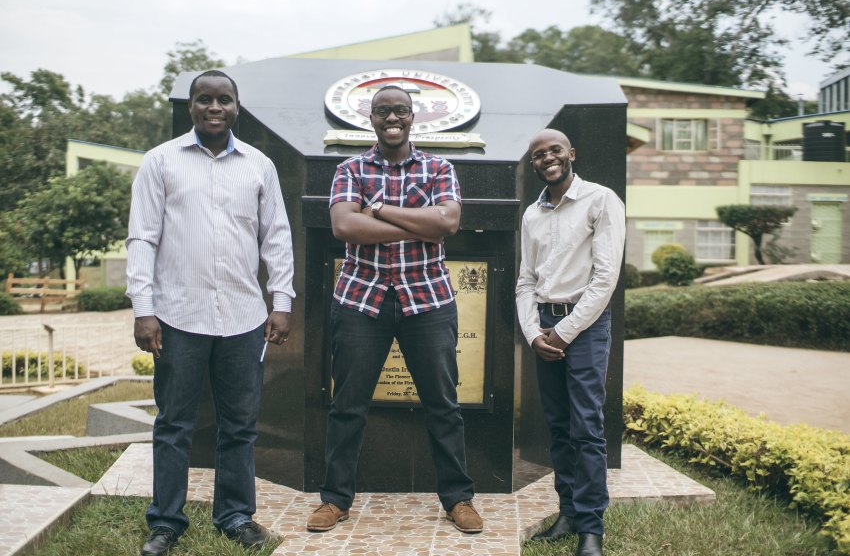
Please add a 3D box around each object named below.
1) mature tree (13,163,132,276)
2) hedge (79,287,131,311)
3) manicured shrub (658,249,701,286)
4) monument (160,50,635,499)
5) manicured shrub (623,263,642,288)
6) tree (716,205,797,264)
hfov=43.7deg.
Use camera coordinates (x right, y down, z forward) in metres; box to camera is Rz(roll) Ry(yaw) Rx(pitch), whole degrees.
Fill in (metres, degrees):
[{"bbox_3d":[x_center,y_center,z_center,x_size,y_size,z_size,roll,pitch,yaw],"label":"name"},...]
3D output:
[{"bbox_3d":[-8.919,-1.253,26.974,3.157,3.353,3.100,0,3,0],"label":"mature tree"},{"bbox_3d":[-6.321,0.437,21.552,1.419,0.529,0.900,0,3,0],"label":"hedge"},{"bbox_3d":[5.397,-0.201,22.517,0.891,0.765,0.850,0,3,0],"label":"manicured shrub"},{"bbox_3d":[-0.130,-0.084,5.017,2.148,2.000,0.970,0,3,-1],"label":"monument"},{"bbox_3d":[4.316,-0.053,22.500,0.640,0.560,0.640,1,3,0],"label":"manicured shrub"},{"bbox_3d":[8.441,-1.003,26.981,2.036,1.728,2.000,0,3,0],"label":"tree"}]

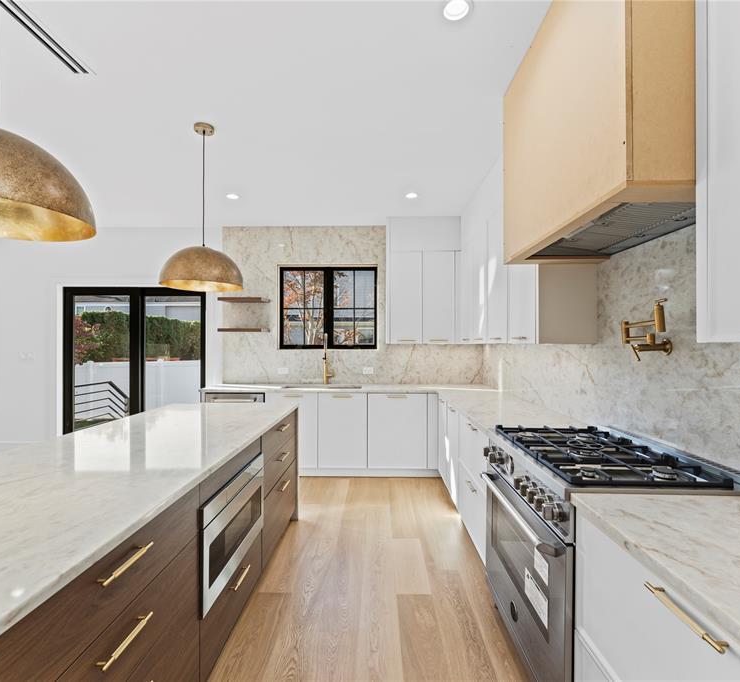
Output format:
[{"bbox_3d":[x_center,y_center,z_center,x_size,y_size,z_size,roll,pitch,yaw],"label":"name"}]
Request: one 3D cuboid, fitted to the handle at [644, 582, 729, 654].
[{"bbox_3d":[0.608,0.527,0.774,0.029,0.014,0.201,0,0,1],"label":"handle"}]

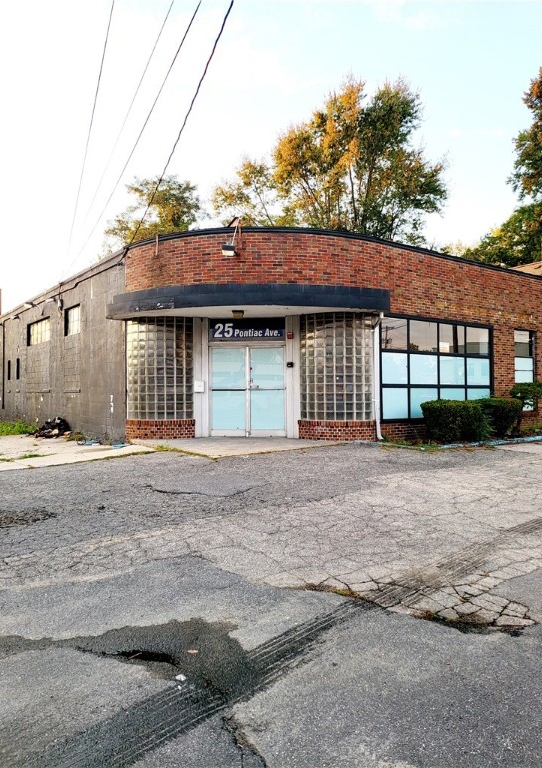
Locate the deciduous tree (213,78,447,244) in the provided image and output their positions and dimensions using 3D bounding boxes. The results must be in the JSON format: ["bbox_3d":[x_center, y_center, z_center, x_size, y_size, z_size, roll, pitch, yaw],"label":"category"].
[{"bbox_3d":[3.020,-6.970,27.000,11.600,17.000,10.500,0,-1,0],"label":"deciduous tree"}]

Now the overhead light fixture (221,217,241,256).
[{"bbox_3d":[-0.805,-3.030,10.850,0.350,0.860,0.600,0,-1,12],"label":"overhead light fixture"}]

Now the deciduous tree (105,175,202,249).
[{"bbox_3d":[-8.160,-6.400,37.000,7.200,16.200,7.200,0,-1,0],"label":"deciduous tree"}]

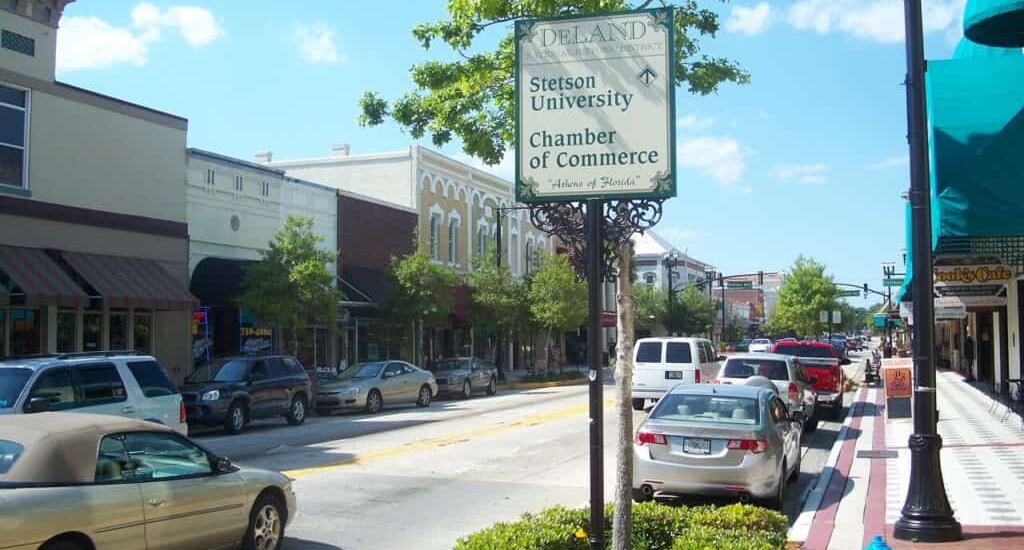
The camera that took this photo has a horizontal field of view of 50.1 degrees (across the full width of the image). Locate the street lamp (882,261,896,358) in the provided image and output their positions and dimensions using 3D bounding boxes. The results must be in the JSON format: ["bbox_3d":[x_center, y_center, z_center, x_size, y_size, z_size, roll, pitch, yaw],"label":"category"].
[{"bbox_3d":[34.464,3.025,99.774,1.300,8.529,1.300,-1,-3,19],"label":"street lamp"}]

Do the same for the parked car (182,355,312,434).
[{"bbox_3d":[-6.447,2.756,25.675,1.830,1.700,4.500,-1,-3,20],"label":"parked car"}]

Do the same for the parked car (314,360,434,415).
[{"bbox_3d":[-4.059,3.270,32.896,1.820,1.420,4.870,-2,-3,23],"label":"parked car"}]

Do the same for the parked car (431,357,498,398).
[{"bbox_3d":[-1.987,3.588,39.367,1.800,1.450,4.650,-2,-3,19],"label":"parked car"}]

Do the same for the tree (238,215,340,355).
[{"bbox_3d":[-6.493,1.013,31.854,2.950,5.514,2.950,-1,-3,19],"label":"tree"}]

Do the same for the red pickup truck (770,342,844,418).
[{"bbox_3d":[8.318,2.858,31.086,2.000,1.870,5.650,-1,-3,18],"label":"red pickup truck"}]

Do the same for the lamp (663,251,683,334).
[{"bbox_3d":[12.737,2.387,86.774,1.350,8.522,1.350,-1,-3,19],"label":"lamp"}]

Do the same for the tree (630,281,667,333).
[{"bbox_3d":[8.770,3.133,71.145,2.900,5.415,2.900,-1,-3,19],"label":"tree"}]

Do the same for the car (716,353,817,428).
[{"bbox_3d":[5.653,2.570,24.169,1.810,1.700,4.550,-1,-3,19],"label":"car"}]

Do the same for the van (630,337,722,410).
[{"bbox_3d":[4.926,2.881,31.618,1.970,1.930,4.850,-1,-3,19],"label":"van"}]

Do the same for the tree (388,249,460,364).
[{"bbox_3d":[-3.188,1.654,39.338,2.700,5.127,2.700,0,-3,0],"label":"tree"}]

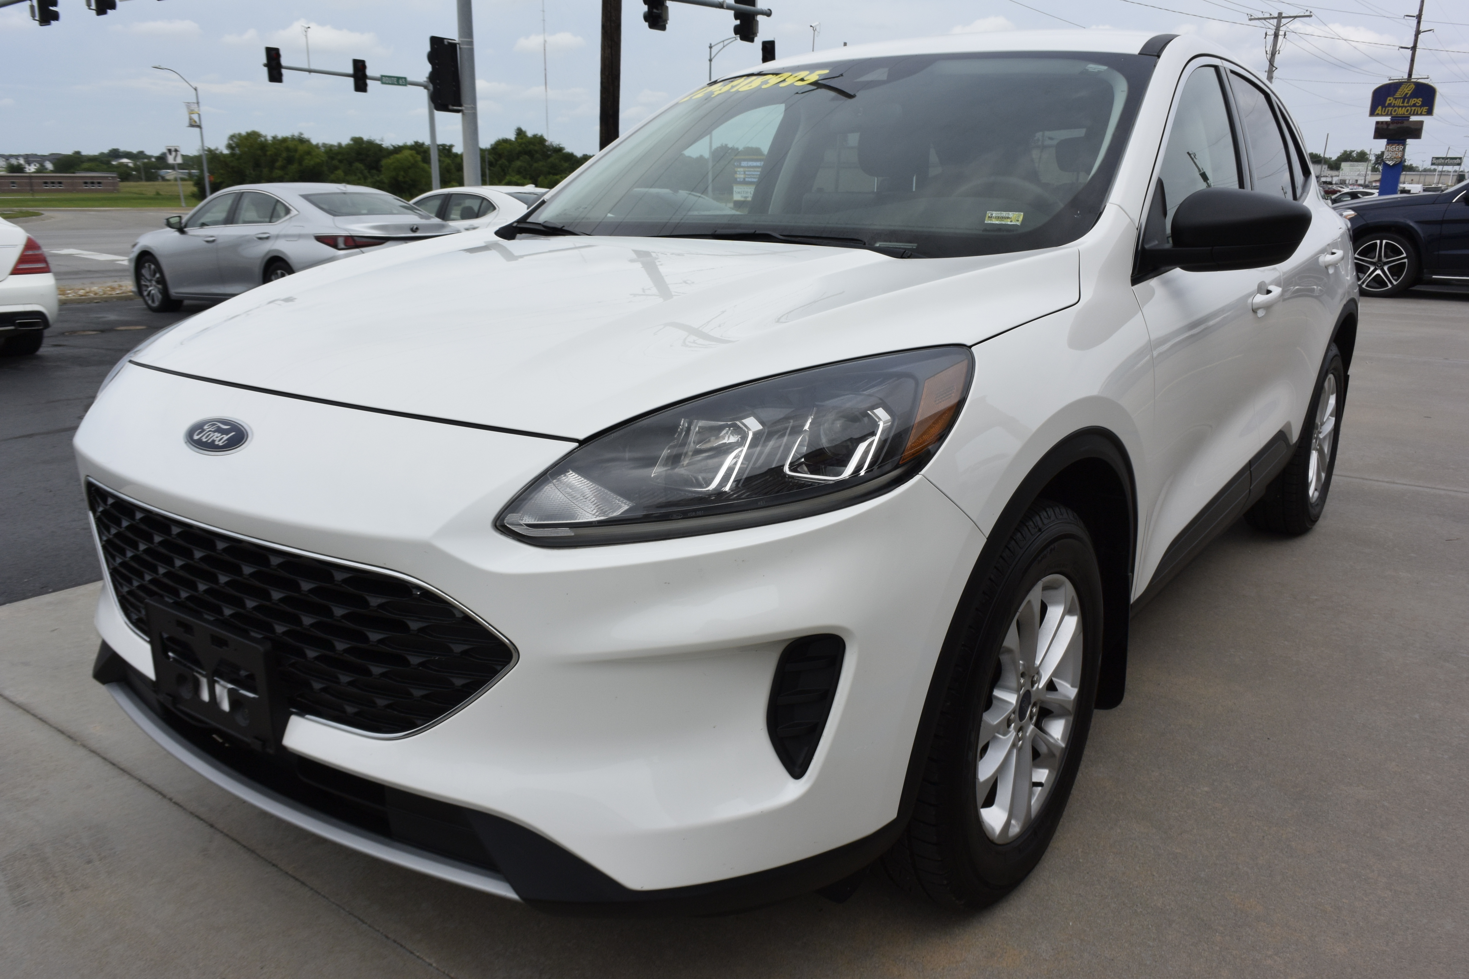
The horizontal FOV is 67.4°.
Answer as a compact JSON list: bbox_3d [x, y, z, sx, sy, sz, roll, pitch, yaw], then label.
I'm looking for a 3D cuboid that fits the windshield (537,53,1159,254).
[{"bbox_3d":[0.247,-0.835,2.705,1.500,0.170,0.930,11,47,35],"label":"windshield"}]

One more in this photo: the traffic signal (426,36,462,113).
[{"bbox_3d":[-5.261,-7.531,20.000,0.400,1.290,0.570,9,17,31],"label":"traffic signal"}]

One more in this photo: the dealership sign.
[{"bbox_3d":[31.555,-18.453,52.000,3.000,1.700,0.450,4,15,15],"label":"dealership sign"}]

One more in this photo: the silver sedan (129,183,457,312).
[{"bbox_3d":[-5.060,-2.729,12.528,4.950,1.445,1.865,11,19,37],"label":"silver sedan"}]

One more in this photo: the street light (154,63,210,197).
[{"bbox_3d":[-30.443,-19.328,60.664,2.200,7.700,0.500,-6,16,-20],"label":"street light"}]

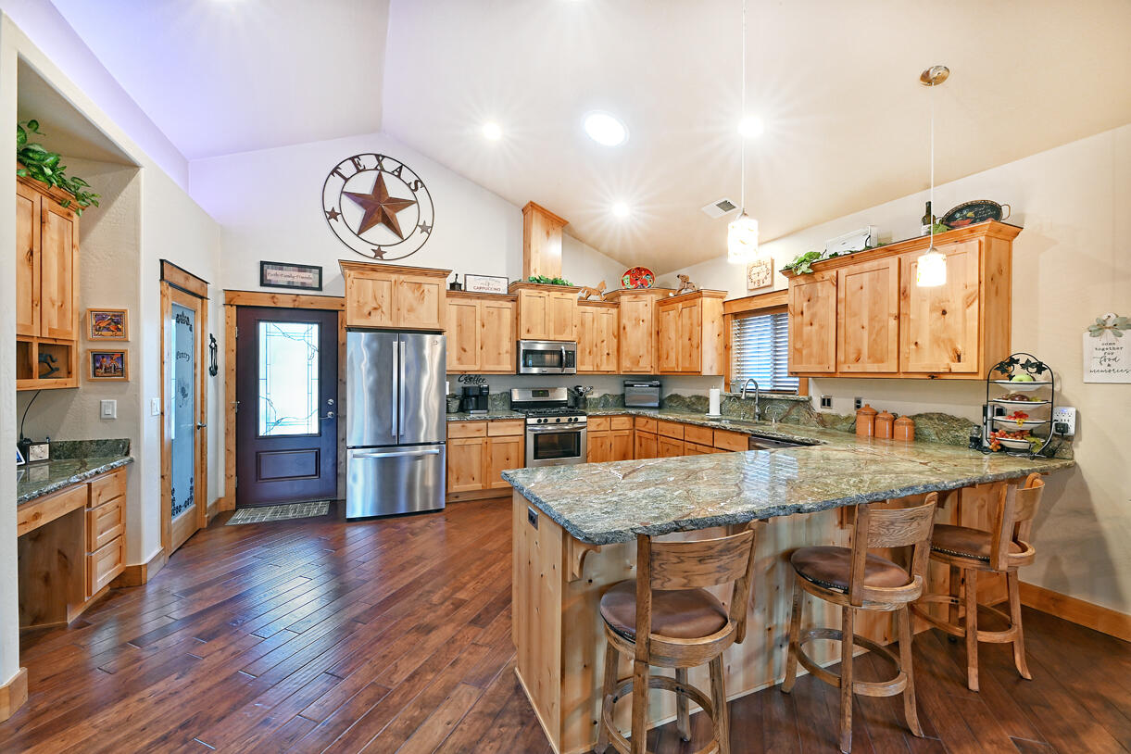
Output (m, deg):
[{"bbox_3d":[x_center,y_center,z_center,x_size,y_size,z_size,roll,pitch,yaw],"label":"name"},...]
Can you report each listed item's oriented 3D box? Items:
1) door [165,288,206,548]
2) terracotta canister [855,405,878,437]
[{"bbox_3d":[-3.117,0.326,3.587,0.040,2.035,0.740,0,0,-24],"label":"door"},{"bbox_3d":[2.325,0.335,3.390,0.125,0.246,0.125,0,0,-23],"label":"terracotta canister"}]

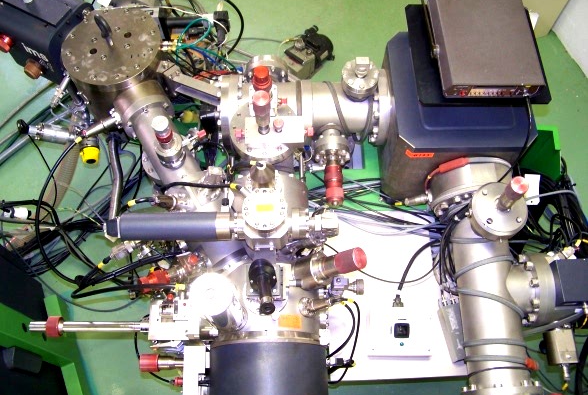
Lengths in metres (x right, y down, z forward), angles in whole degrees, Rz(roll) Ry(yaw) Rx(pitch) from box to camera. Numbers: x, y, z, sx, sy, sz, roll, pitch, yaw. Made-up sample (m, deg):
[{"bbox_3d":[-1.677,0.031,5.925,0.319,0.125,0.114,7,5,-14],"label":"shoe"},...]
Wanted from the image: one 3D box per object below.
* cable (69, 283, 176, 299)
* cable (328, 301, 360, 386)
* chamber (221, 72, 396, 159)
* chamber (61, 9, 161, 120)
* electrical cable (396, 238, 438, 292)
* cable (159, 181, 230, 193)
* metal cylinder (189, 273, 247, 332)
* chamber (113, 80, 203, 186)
[{"bbox_3d":[-0.476,0.261,1.563,0.293,0.040,0.035,-3,64,-1],"label":"cable"},{"bbox_3d":[0.133,0.386,1.481,0.085,0.080,0.215,0,64,0],"label":"cable"},{"bbox_3d":[0.037,-0.284,1.809,0.555,0.235,0.235,-1,64,0],"label":"chamber"},{"bbox_3d":[-0.569,-0.421,1.864,0.305,0.250,0.305,0,64,0],"label":"chamber"},{"bbox_3d":[0.384,0.207,1.767,0.060,0.100,0.172,39,70,17],"label":"electrical cable"},{"bbox_3d":[-0.285,-0.030,1.609,0.209,0.035,0.030,2,64,1],"label":"cable"},{"bbox_3d":[-0.183,0.262,1.392,0.108,0.140,0.108,-4,64,9],"label":"metal cylinder"},{"bbox_3d":[-0.423,-0.202,1.750,0.155,0.155,0.370,-26,67,-12],"label":"chamber"}]

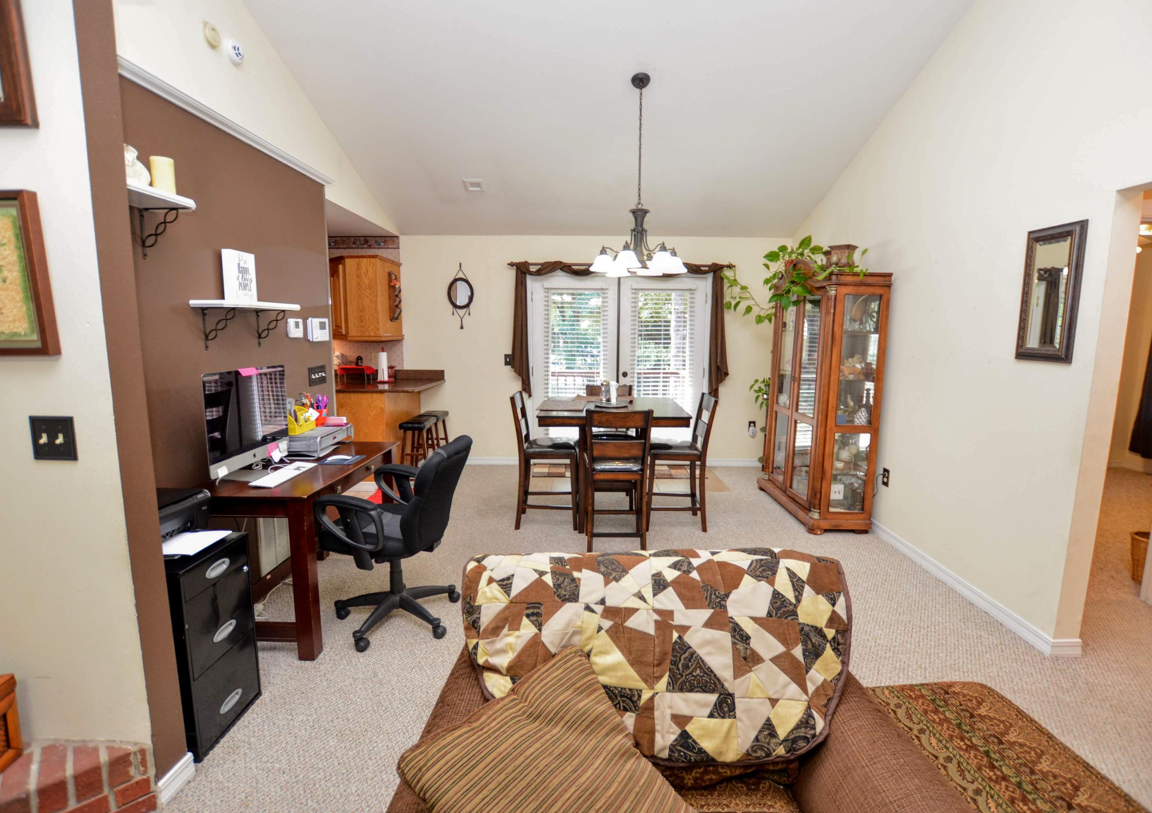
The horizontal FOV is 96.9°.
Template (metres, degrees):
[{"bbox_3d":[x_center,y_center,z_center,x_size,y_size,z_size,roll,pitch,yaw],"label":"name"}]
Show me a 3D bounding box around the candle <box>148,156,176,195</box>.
[{"bbox_3d":[-1.584,-0.864,1.950,0.073,0.153,0.073,1,8,2],"label":"candle"}]

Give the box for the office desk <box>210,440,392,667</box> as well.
[{"bbox_3d":[-1.432,0.678,2.768,0.615,0.755,1.115,0,8,4],"label":"office desk"}]

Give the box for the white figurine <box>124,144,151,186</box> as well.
[{"bbox_3d":[-1.595,-0.845,1.817,0.120,0.155,0.120,6,10,32],"label":"white figurine"}]

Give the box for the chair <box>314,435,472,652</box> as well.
[{"bbox_3d":[-0.913,0.629,2.570,0.660,0.930,0.620,2,8,11],"label":"chair"}]

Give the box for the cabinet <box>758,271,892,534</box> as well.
[{"bbox_3d":[1.911,-0.121,4.076,0.440,1.950,1.110,0,8,0],"label":"cabinet"}]

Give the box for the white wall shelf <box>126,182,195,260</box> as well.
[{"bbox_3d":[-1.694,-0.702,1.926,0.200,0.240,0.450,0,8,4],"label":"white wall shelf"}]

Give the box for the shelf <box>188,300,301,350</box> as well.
[{"bbox_3d":[-1.650,-0.407,2.592,0.200,0.235,0.540,0,8,4],"label":"shelf"}]

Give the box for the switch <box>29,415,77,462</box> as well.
[{"bbox_3d":[-1.454,0.089,1.415,0.127,0.126,0.015,1,8,2],"label":"switch"}]

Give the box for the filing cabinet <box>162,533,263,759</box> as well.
[{"bbox_3d":[-1.501,0.851,1.871,0.450,0.684,0.340,1,8,2],"label":"filing cabinet"}]

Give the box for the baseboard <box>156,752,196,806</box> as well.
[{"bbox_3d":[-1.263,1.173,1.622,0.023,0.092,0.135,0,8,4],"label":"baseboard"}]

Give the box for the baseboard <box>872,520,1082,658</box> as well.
[{"bbox_3d":[2.230,0.967,3.022,0.150,0.088,1.535,0,8,4],"label":"baseboard"}]

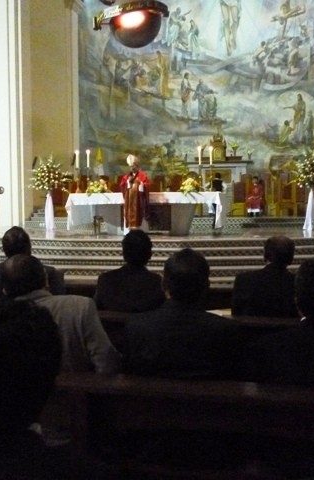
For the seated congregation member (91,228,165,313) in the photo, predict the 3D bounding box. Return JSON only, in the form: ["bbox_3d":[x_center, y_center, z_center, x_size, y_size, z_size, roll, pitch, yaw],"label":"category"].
[{"bbox_3d":[-0.112,0.563,3.335,0.470,1.290,0.720,0,3,7],"label":"seated congregation member"}]

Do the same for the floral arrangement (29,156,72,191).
[{"bbox_3d":[-3.086,-1.956,15.000,1.180,1.030,0.950,0,3,5],"label":"floral arrangement"}]

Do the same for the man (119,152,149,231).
[{"bbox_3d":[-0.524,-0.993,12.050,0.680,1.880,0.500,0,3,5],"label":"man"}]

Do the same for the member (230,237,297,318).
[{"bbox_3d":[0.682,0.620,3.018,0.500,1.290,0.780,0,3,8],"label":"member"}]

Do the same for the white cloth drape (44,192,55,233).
[{"bbox_3d":[-3.000,-0.798,14.500,0.270,1.050,0.260,1,4,15],"label":"white cloth drape"}]

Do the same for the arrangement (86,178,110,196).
[{"bbox_3d":[-1.419,-1.252,12.350,0.570,0.430,0.420,0,3,5],"label":"arrangement"}]

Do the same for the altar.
[{"bbox_3d":[-0.269,-0.588,12.650,3.750,1.010,1.150,0,3,5],"label":"altar"}]

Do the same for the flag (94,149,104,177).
[{"bbox_3d":[-1.921,-2.512,17.000,0.360,1.050,0.250,0,3,5],"label":"flag"}]

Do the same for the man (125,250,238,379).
[{"bbox_3d":[0.135,0.646,2.234,0.480,1.250,0.720,0,3,7],"label":"man"}]

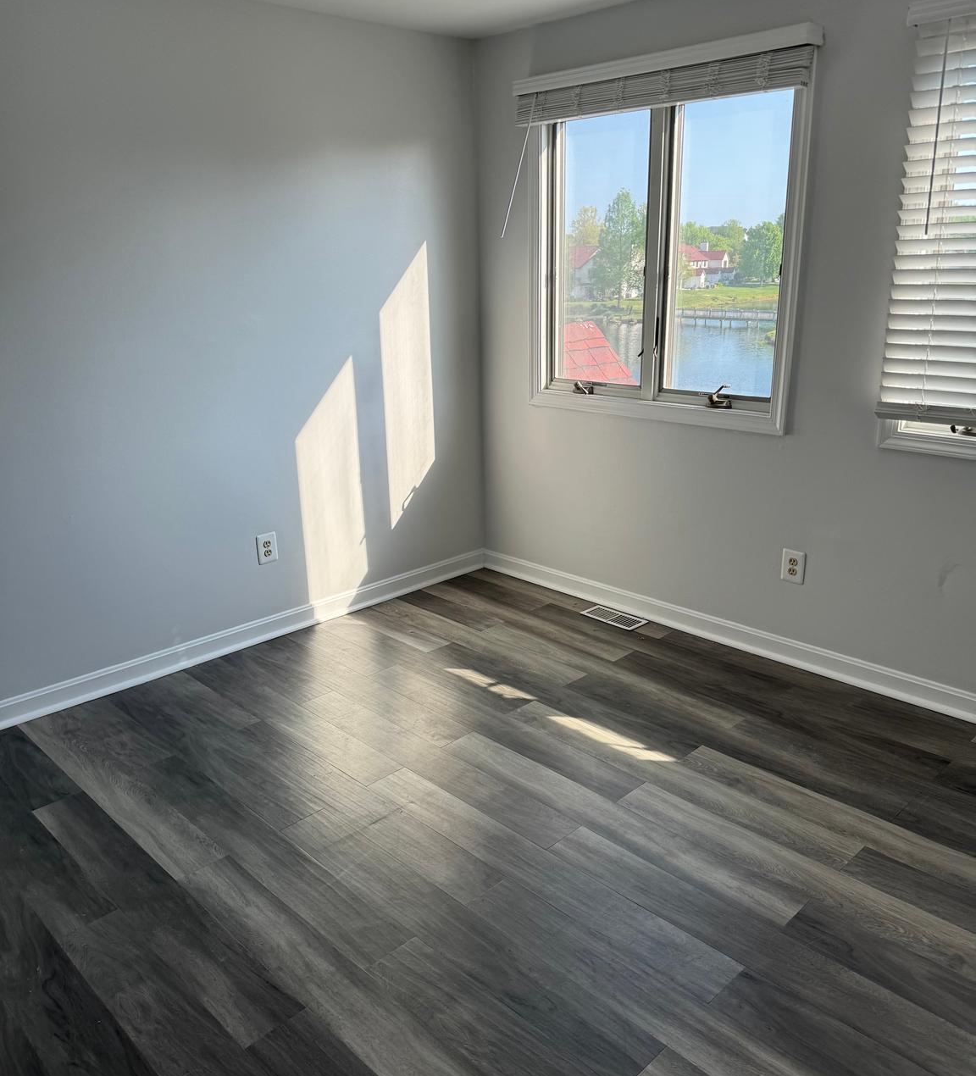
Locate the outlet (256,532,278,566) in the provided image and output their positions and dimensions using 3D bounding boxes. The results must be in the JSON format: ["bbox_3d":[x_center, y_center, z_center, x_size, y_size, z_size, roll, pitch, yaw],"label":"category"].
[{"bbox_3d":[-0.922,0.045,3.775,0.081,0.122,0.010,-17,24,-42],"label":"outlet"}]

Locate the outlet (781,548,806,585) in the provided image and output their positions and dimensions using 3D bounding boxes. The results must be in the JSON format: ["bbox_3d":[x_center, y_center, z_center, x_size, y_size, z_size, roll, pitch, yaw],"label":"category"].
[{"bbox_3d":[1.162,0.109,3.429,0.010,0.122,0.081,-17,24,-42],"label":"outlet"}]

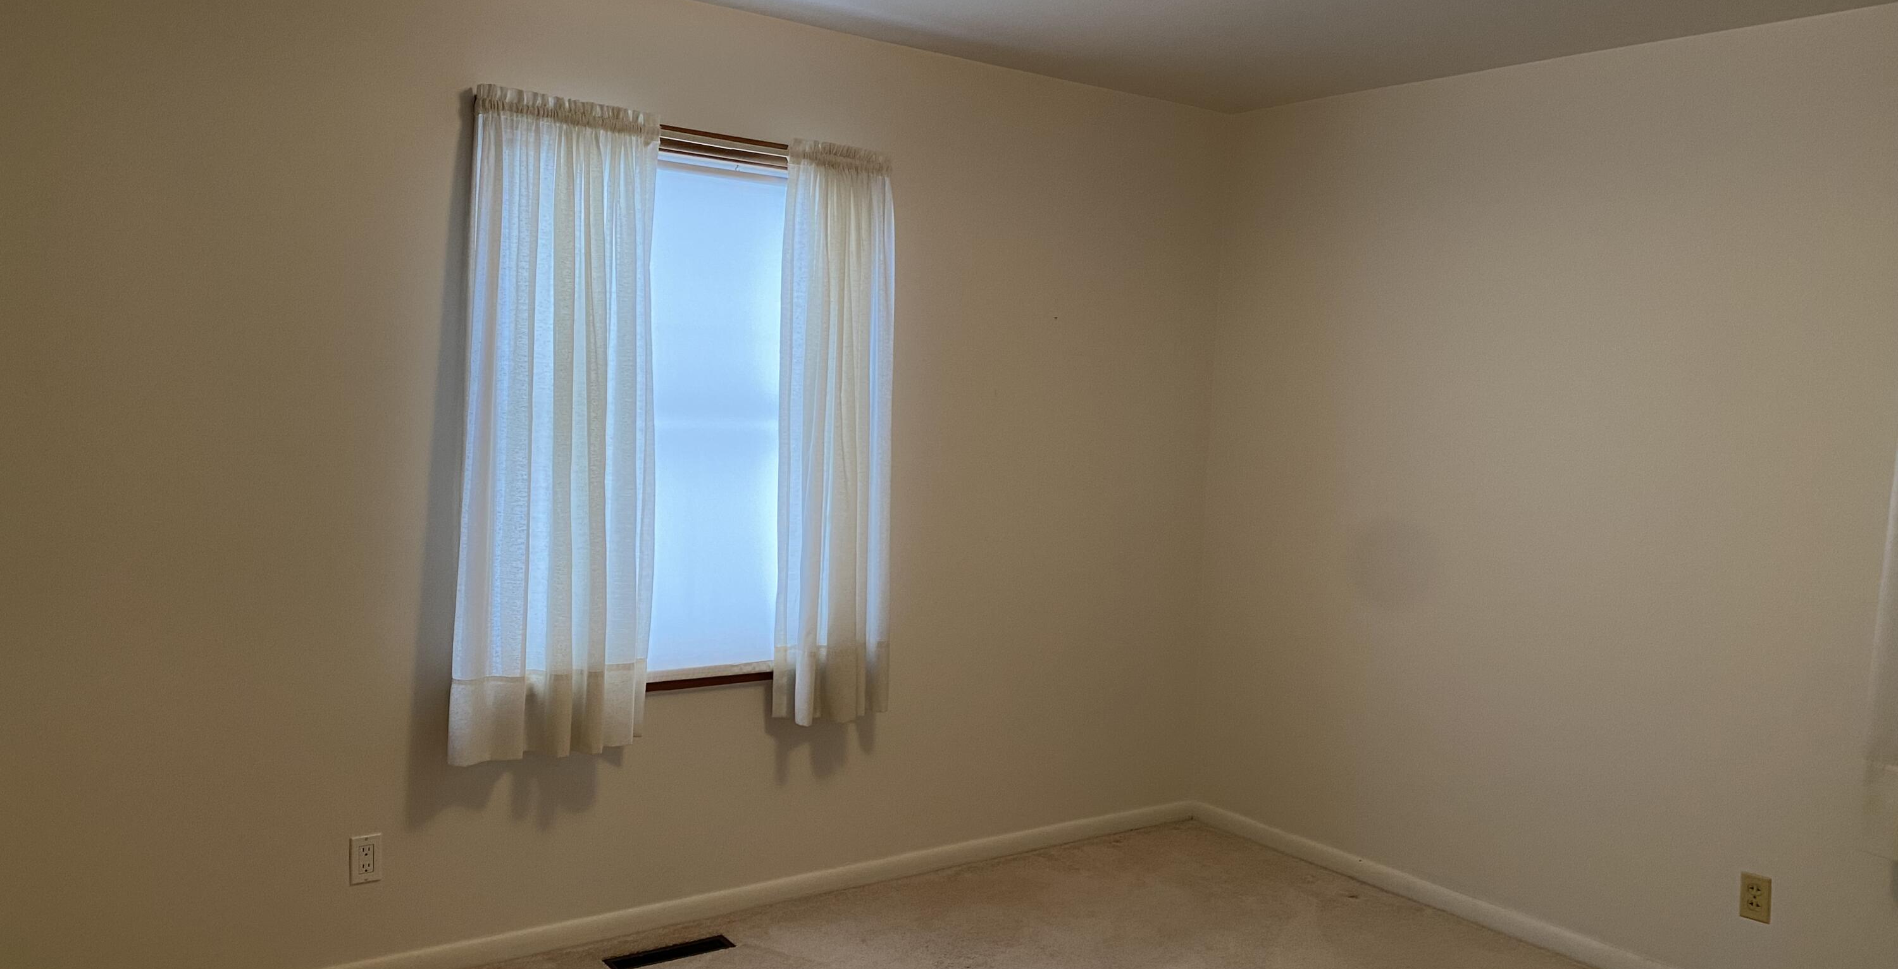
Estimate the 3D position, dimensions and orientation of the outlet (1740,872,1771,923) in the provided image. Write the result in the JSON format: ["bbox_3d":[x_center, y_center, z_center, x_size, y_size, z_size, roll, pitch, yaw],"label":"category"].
[{"bbox_3d":[1.990,1.020,3.515,0.012,0.115,0.071,-1,5,-36],"label":"outlet"}]

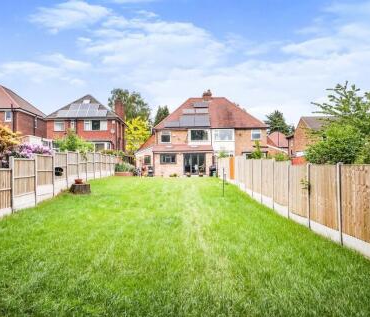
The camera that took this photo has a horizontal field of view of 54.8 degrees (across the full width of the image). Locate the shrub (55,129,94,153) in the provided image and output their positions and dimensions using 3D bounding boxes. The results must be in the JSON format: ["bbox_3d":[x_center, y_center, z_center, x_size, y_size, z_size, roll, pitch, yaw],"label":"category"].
[{"bbox_3d":[-6.150,0.000,19.800,2.150,3.300,2.000,0,0,-1],"label":"shrub"}]

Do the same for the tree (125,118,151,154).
[{"bbox_3d":[-6.100,-1.750,45.000,4.200,7.000,4.200,0,0,-1],"label":"tree"}]

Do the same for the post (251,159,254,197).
[{"bbox_3d":[3.290,0.970,17.450,0.100,1.920,0.100,0,0,-1],"label":"post"}]

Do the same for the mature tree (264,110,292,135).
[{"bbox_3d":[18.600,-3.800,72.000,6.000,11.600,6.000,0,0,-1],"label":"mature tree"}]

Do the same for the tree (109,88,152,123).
[{"bbox_3d":[-9.600,-5.200,62.000,7.600,14.000,7.600,0,0,0],"label":"tree"}]

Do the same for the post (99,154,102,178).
[{"bbox_3d":[-5.710,0.540,24.300,0.100,1.680,0.100,0,0,-1],"label":"post"}]

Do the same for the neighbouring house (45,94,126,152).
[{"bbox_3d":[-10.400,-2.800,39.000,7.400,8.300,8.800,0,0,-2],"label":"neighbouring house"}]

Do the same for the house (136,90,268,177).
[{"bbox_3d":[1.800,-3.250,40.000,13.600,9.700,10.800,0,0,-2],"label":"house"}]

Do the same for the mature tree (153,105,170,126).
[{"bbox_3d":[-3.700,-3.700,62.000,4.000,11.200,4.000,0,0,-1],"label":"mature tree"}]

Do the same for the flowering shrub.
[{"bbox_3d":[-7.400,0.400,16.800,2.300,2.300,2.000,0,0,0],"label":"flowering shrub"}]

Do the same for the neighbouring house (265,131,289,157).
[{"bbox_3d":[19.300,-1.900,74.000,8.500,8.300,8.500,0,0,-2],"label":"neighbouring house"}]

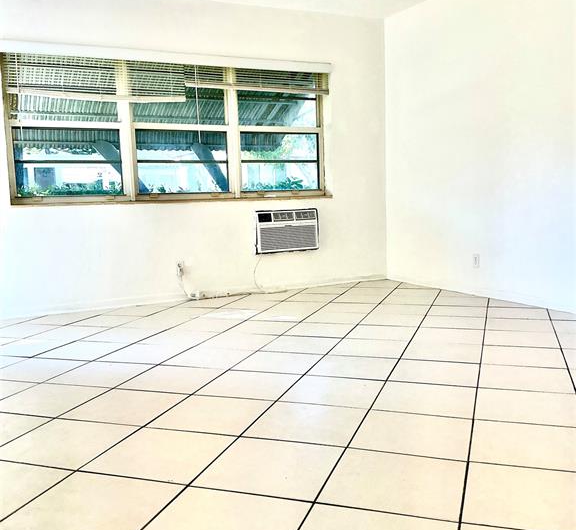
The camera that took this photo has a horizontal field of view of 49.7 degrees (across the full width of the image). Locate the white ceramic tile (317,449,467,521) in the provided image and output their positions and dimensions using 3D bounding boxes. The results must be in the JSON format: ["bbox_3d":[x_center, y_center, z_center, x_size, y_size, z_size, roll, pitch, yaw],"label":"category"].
[{"bbox_3d":[0.335,0.668,1.908,0.400,0.015,0.400,0,6,19],"label":"white ceramic tile"}]

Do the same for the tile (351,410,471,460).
[{"bbox_3d":[0.458,0.610,2.239,0.396,0.012,0.396,0,6,19],"label":"tile"}]

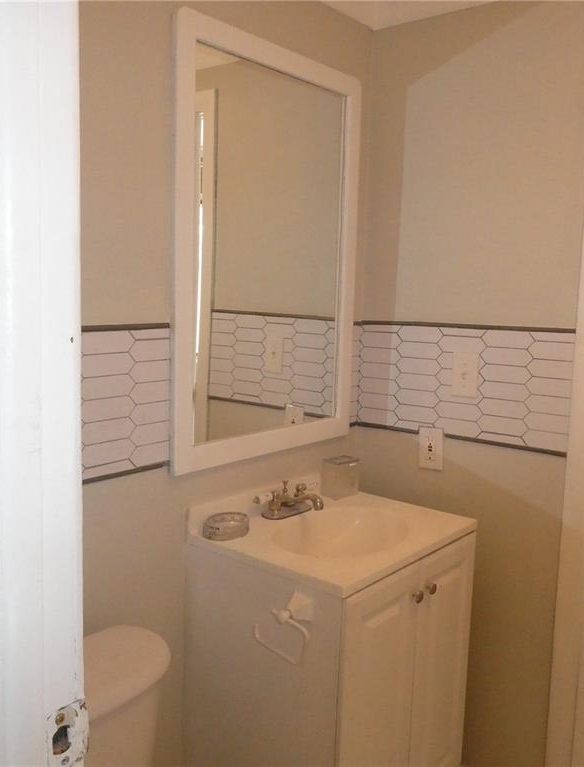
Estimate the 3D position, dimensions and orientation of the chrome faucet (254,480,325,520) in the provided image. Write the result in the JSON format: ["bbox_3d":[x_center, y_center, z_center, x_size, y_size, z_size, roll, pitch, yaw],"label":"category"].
[{"bbox_3d":[0.025,0.295,1.797,0.147,0.080,0.245,7,10,40],"label":"chrome faucet"}]

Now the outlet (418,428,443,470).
[{"bbox_3d":[0.386,0.183,1.976,0.074,0.118,0.010,7,10,40],"label":"outlet"}]

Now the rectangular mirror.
[{"bbox_3d":[-0.042,-0.317,1.773,0.024,0.990,0.647,7,10,40],"label":"rectangular mirror"}]

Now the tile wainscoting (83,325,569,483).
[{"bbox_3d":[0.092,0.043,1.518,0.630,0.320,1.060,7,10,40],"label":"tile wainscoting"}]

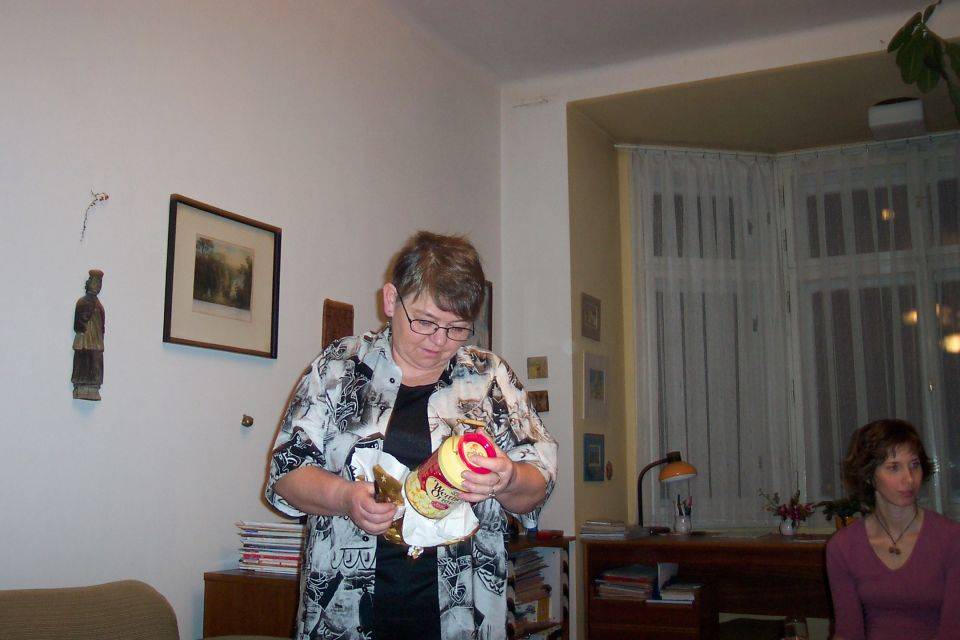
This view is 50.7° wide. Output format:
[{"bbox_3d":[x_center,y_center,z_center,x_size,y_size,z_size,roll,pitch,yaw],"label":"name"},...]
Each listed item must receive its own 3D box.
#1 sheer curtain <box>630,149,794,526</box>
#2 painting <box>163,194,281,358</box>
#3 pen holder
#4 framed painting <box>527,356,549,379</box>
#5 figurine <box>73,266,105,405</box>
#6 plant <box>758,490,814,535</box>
[{"bbox_3d":[1.307,0.087,5.722,0.887,2.107,0.100,1,-9,-8],"label":"sheer curtain"},{"bbox_3d":[-0.827,-0.124,3.277,0.025,0.452,0.529,-5,-9,27],"label":"painting"},{"bbox_3d":[1.071,1.082,5.360,0.103,0.103,0.090,-5,-9,26],"label":"pen holder"},{"bbox_3d":[0.285,0.236,5.004,0.112,0.104,0.015,-5,-9,26],"label":"framed painting"},{"bbox_3d":[-1.038,0.038,2.688,0.066,0.347,0.078,-5,-9,26],"label":"figurine"},{"bbox_3d":[1.538,0.966,5.086,0.267,0.241,0.230,-5,-9,26],"label":"plant"}]

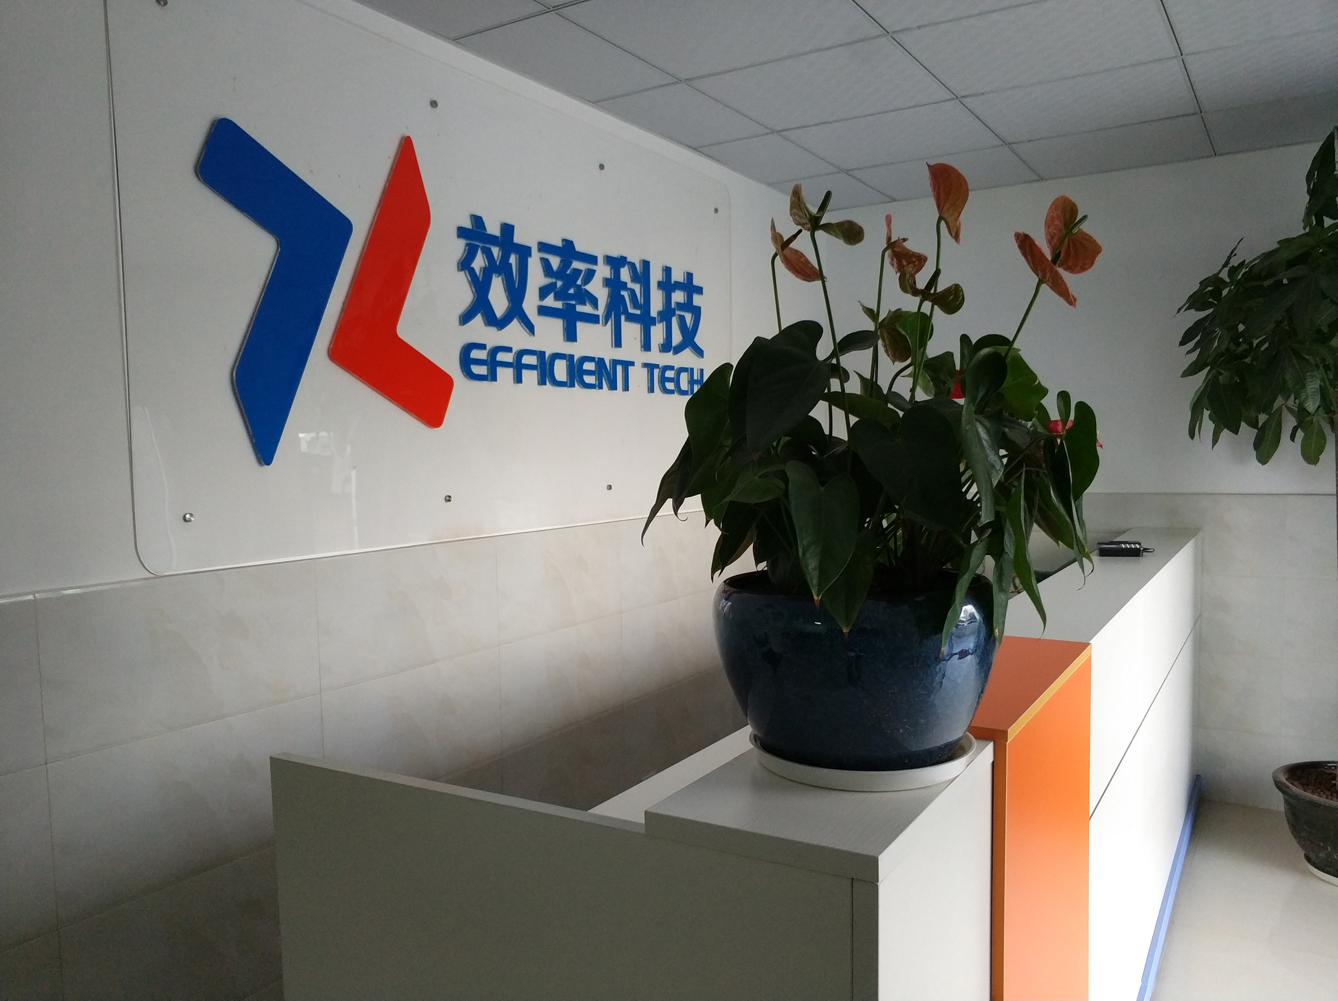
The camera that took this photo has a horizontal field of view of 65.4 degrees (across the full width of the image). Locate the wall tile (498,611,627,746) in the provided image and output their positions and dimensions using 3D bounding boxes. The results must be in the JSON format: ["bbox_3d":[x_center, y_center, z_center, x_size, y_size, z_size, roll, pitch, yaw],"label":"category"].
[{"bbox_3d":[-0.307,0.525,3.079,0.012,0.299,0.597,1,4,32],"label":"wall tile"}]

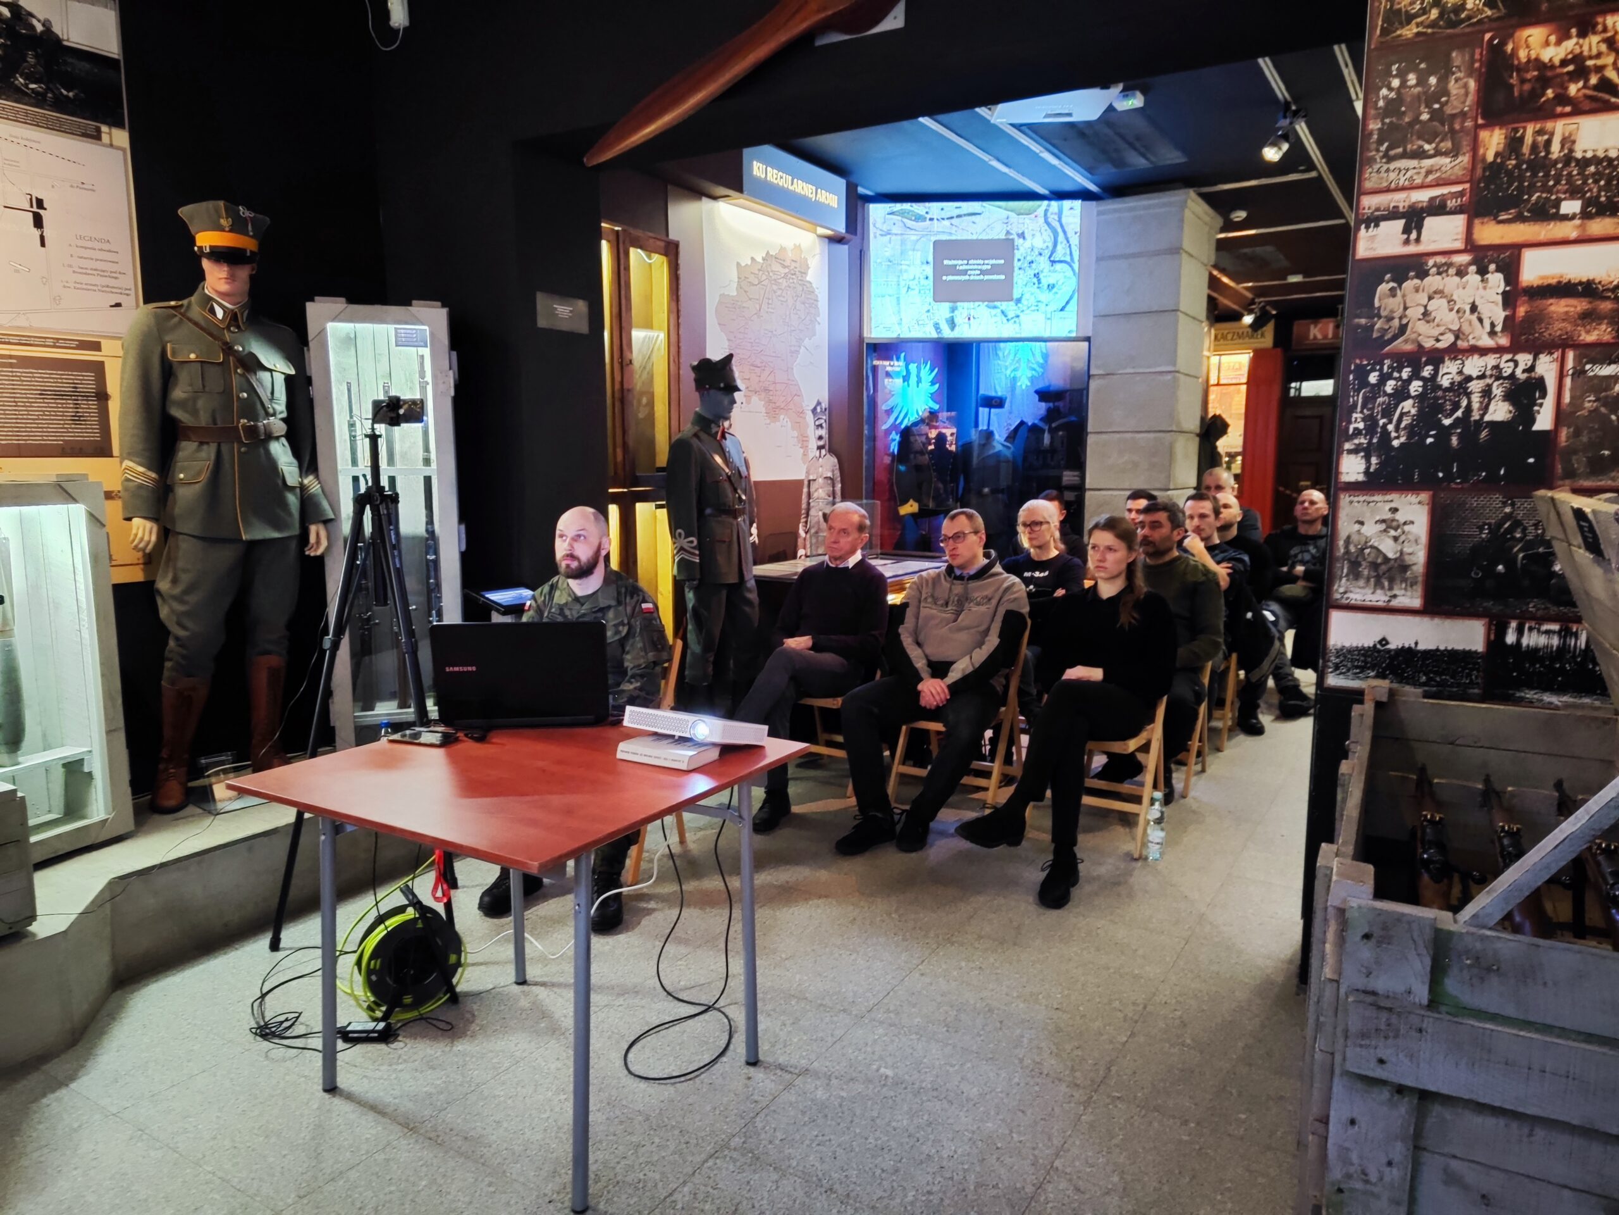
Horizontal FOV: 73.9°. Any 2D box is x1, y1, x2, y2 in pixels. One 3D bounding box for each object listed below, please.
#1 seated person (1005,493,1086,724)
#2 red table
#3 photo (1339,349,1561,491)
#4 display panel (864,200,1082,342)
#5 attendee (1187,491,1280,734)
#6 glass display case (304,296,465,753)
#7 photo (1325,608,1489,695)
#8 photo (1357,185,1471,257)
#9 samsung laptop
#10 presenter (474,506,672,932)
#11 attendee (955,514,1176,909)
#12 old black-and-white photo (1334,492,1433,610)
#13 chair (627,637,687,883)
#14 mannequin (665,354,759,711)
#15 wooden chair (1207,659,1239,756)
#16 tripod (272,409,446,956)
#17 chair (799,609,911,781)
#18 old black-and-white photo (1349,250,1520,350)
[{"bbox_3d":[0.945,0.112,4.919,0.500,1.210,0.800,5,10,34],"label":"seated person"},{"bbox_3d":[-0.600,0.706,2.410,0.878,0.741,0.859,5,9,31],"label":"red table"},{"bbox_3d":[1.522,-0.446,2.569,0.437,0.311,0.015,5,9,30],"label":"photo"},{"bbox_3d":[1.110,-2.264,7.255,1.408,0.897,0.050,1,8,5],"label":"display panel"},{"bbox_3d":[2.094,0.041,5.541,0.546,1.264,0.910,5,9,31],"label":"attendee"},{"bbox_3d":[-1.550,-0.267,3.997,0.512,1.670,0.243,-3,8,-20],"label":"glass display case"},{"bbox_3d":[1.504,0.118,2.720,0.351,0.199,0.012,5,9,31],"label":"photo"},{"bbox_3d":[1.461,-0.932,2.606,0.231,0.150,0.012,5,9,31],"label":"photo"},{"bbox_3d":[-0.738,0.142,2.821,0.414,0.287,0.364,-2,8,-13],"label":"samsung laptop"},{"bbox_3d":[-0.758,0.300,3.599,0.617,1.264,0.869,2,8,12],"label":"presenter"},{"bbox_3d":[0.992,0.285,3.862,0.566,1.223,0.991,5,9,34],"label":"attendee"},{"bbox_3d":[1.419,-0.141,2.672,0.204,0.290,0.015,5,9,30],"label":"old black-and-white photo"},{"bbox_3d":[-0.706,0.496,3.780,0.440,0.770,0.460,3,9,20],"label":"chair"},{"bbox_3d":[-0.440,-0.200,4.939,0.384,1.900,0.536,5,9,31],"label":"mannequin"},{"bbox_3d":[1.907,0.267,5.390,0.440,0.770,0.460,5,10,32],"label":"wooden chair"},{"bbox_3d":[-1.263,0.182,3.155,0.580,1.568,0.560,-1,8,-8],"label":"tripod"},{"bbox_3d":[0.123,0.367,4.689,0.440,0.770,0.460,6,10,35],"label":"chair"},{"bbox_3d":[1.504,-0.734,2.606,0.340,0.218,0.012,5,9,31],"label":"old black-and-white photo"}]

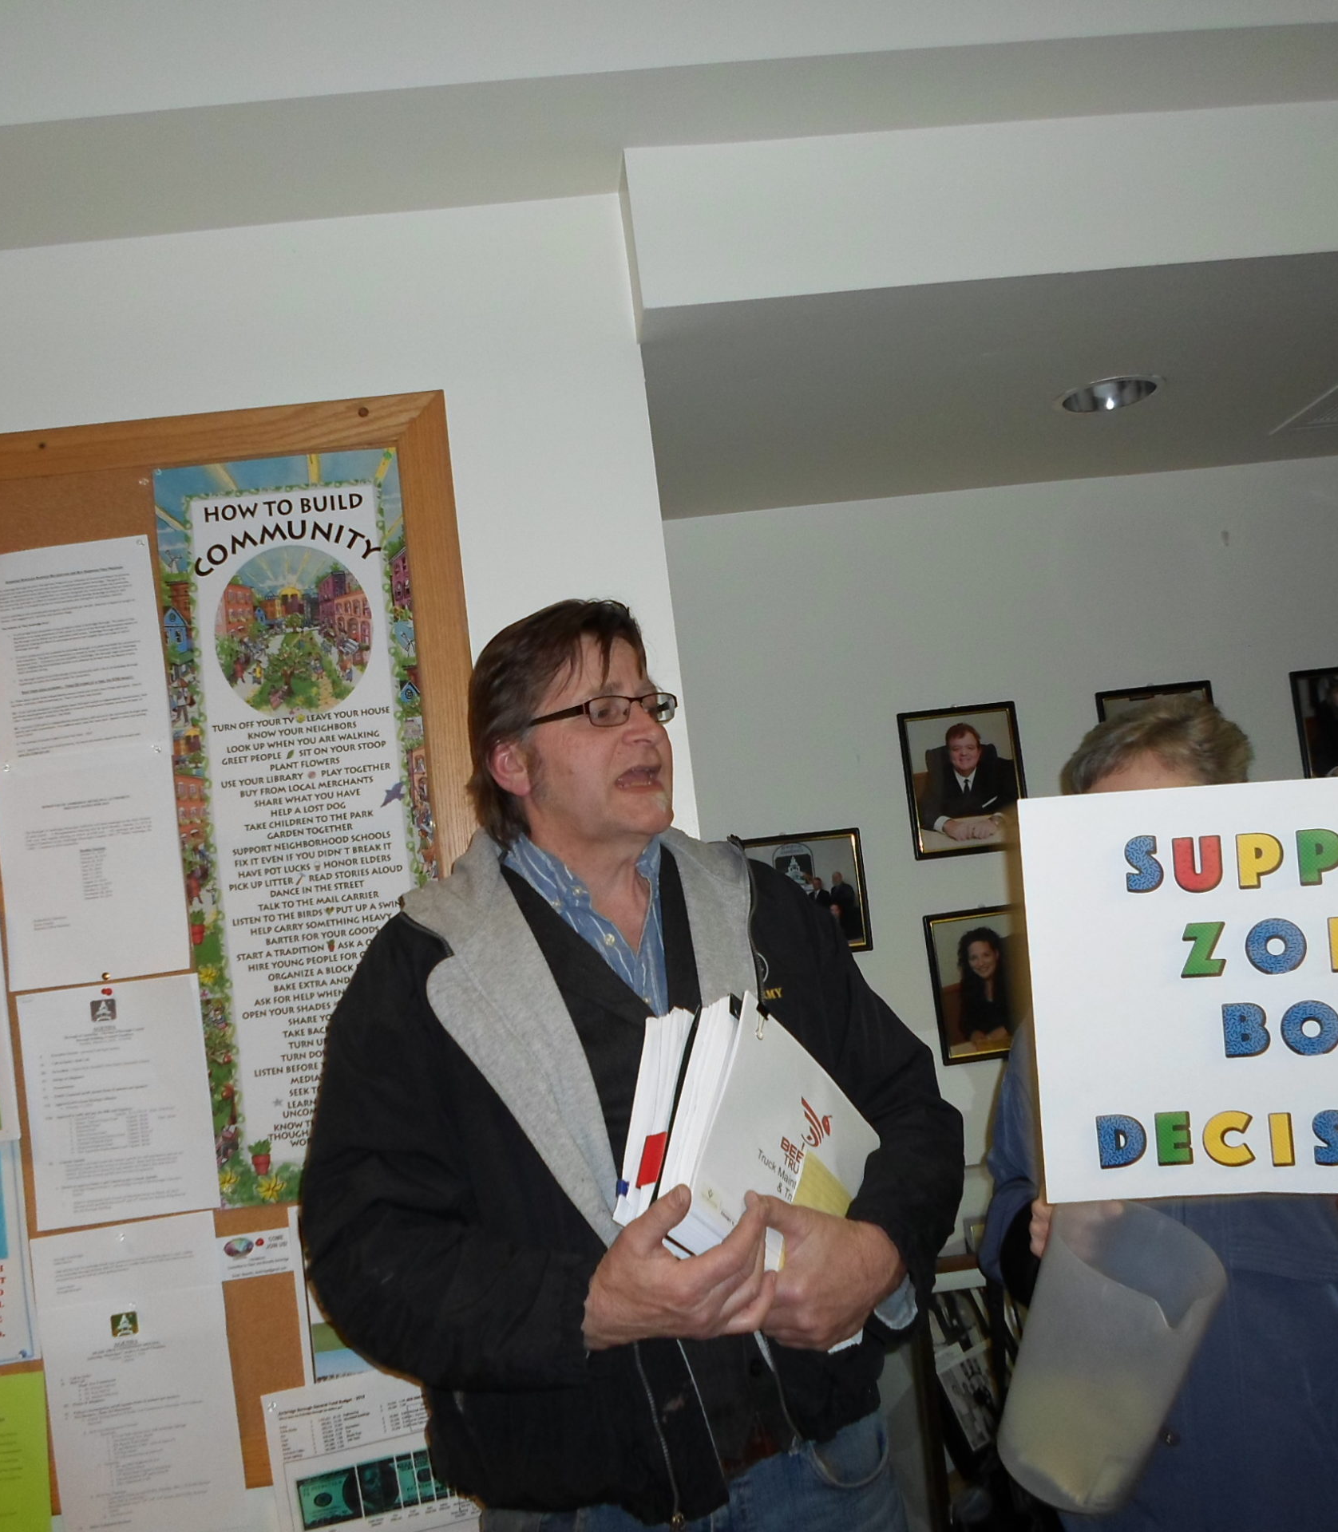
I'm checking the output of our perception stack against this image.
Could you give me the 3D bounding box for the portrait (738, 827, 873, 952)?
[{"bbox_3d":[0.234,0.247,2.757,0.279,0.228,0.020,-6,-5,-4],"label":"portrait"}]

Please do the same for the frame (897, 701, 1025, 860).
[{"bbox_3d":[0.567,0.027,2.799,0.228,0.279,0.020,-6,-5,-4],"label":"frame"}]

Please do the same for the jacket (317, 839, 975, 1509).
[{"bbox_3d":[-0.032,0.415,1.530,0.670,0.680,0.430,-4,-6,-27],"label":"jacket"}]

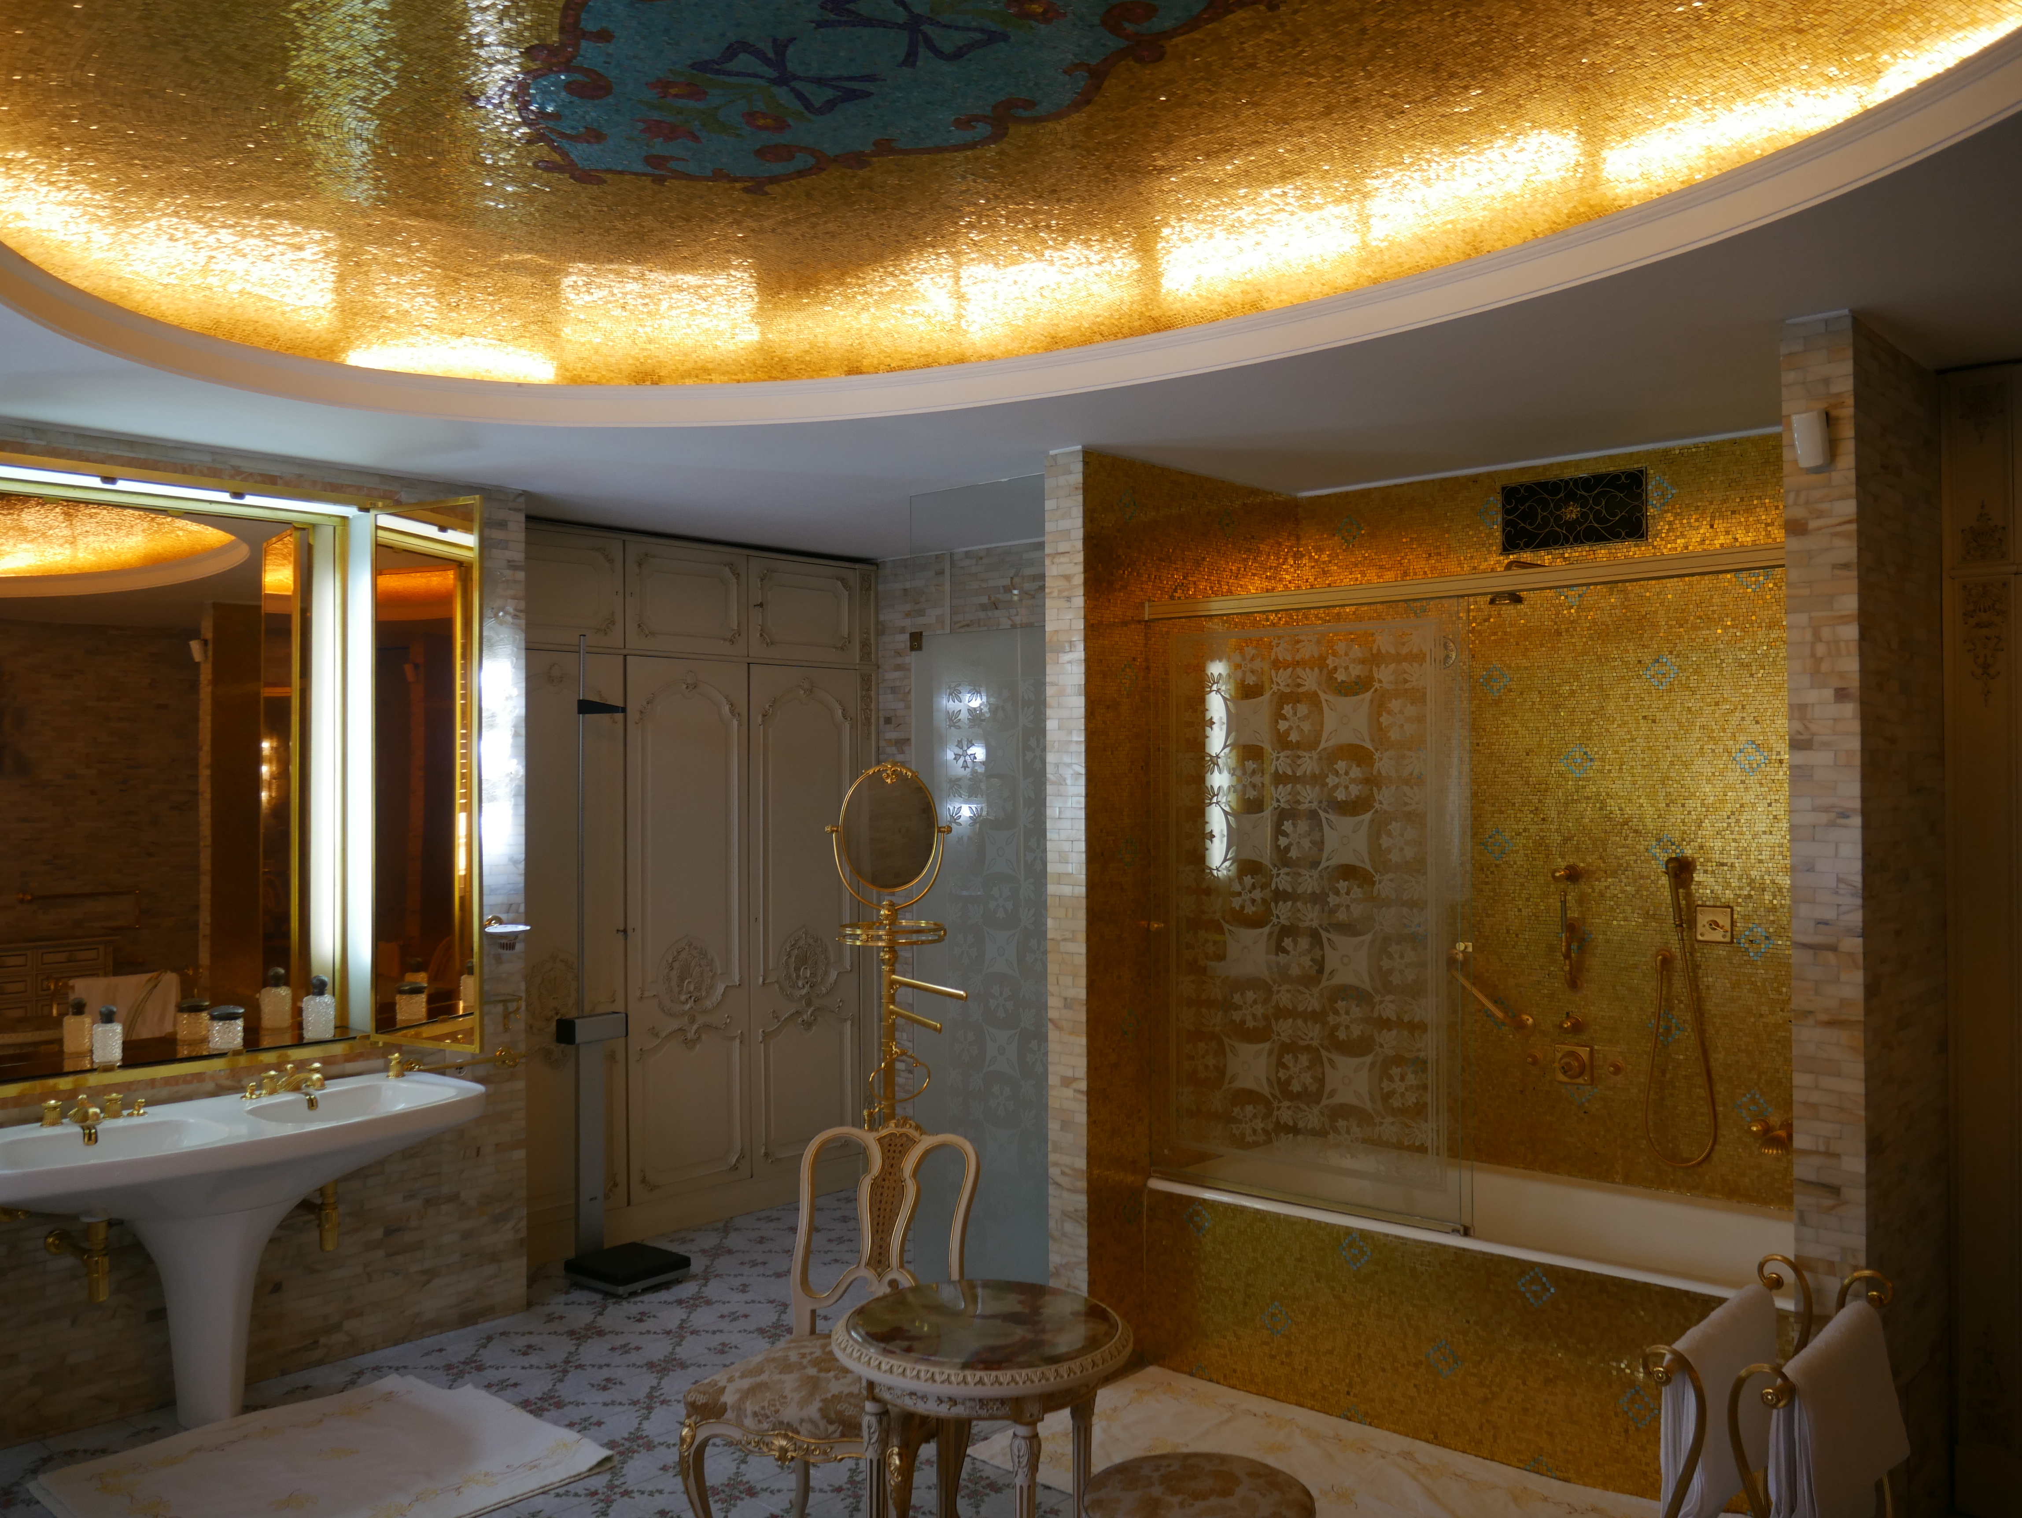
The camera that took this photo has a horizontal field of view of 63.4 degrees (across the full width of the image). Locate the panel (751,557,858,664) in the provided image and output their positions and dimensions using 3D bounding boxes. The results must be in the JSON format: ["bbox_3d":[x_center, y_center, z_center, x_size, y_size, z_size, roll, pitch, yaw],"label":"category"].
[{"bbox_3d":[-0.833,-0.590,6.597,0.040,0.404,0.567,-1,-1,42],"label":"panel"}]

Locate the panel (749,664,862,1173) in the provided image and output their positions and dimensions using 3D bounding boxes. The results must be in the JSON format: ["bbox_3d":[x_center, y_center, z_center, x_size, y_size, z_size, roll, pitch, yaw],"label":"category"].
[{"bbox_3d":[-0.824,0.628,6.584,0.040,2.006,0.572,-1,-1,42],"label":"panel"}]

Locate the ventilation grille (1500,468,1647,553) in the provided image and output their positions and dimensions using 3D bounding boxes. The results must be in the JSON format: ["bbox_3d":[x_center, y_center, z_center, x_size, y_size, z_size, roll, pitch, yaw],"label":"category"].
[{"bbox_3d":[1.600,-0.701,4.664,0.432,0.199,0.020,-1,-1,42],"label":"ventilation grille"}]

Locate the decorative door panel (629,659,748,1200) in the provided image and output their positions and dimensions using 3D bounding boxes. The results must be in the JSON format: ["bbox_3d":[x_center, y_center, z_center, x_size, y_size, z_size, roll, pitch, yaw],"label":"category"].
[{"bbox_3d":[-1.208,0.626,6.158,0.040,2.009,0.567,-1,-1,42],"label":"decorative door panel"}]

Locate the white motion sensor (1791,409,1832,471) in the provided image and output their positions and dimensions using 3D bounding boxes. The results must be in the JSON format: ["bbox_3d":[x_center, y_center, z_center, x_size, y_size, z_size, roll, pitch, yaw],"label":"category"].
[{"bbox_3d":[1.558,-0.622,3.182,0.052,0.115,0.058,-1,13,42],"label":"white motion sensor"}]

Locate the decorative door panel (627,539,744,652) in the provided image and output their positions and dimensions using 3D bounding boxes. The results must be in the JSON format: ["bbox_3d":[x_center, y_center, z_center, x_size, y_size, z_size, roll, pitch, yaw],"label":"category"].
[{"bbox_3d":[-1.215,-0.591,6.172,0.040,0.401,0.558,-1,-1,42],"label":"decorative door panel"}]

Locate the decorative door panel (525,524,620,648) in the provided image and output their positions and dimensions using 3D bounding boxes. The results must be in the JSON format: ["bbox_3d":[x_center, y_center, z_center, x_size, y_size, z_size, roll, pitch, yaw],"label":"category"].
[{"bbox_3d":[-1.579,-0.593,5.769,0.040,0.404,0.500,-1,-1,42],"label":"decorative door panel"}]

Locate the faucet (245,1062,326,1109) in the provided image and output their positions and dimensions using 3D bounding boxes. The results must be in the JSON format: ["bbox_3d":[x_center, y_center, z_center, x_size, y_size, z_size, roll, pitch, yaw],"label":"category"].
[{"bbox_3d":[-1.937,0.887,4.434,0.145,0.090,0.200,-1,-1,42],"label":"faucet"}]

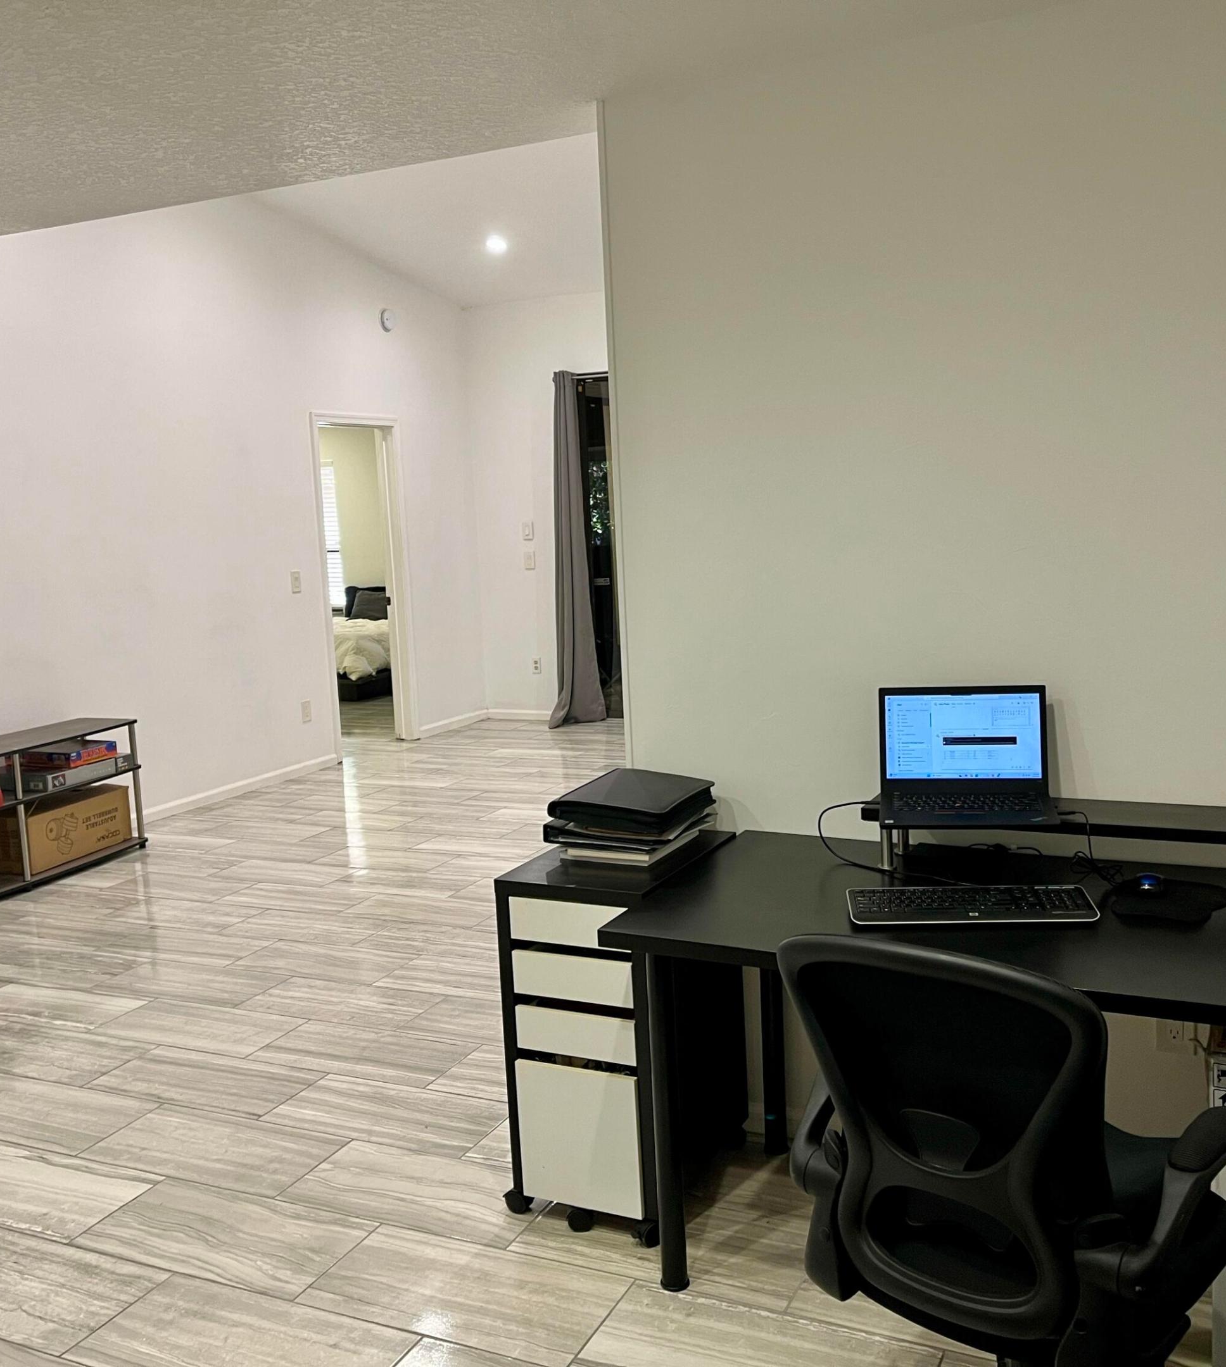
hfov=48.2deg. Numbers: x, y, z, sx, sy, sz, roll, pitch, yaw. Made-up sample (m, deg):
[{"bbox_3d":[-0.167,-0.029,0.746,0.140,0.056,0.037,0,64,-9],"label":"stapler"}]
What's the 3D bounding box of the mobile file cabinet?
[{"bbox_3d":[0.037,0.755,3.085,0.350,0.750,0.500,1,9,26],"label":"mobile file cabinet"}]

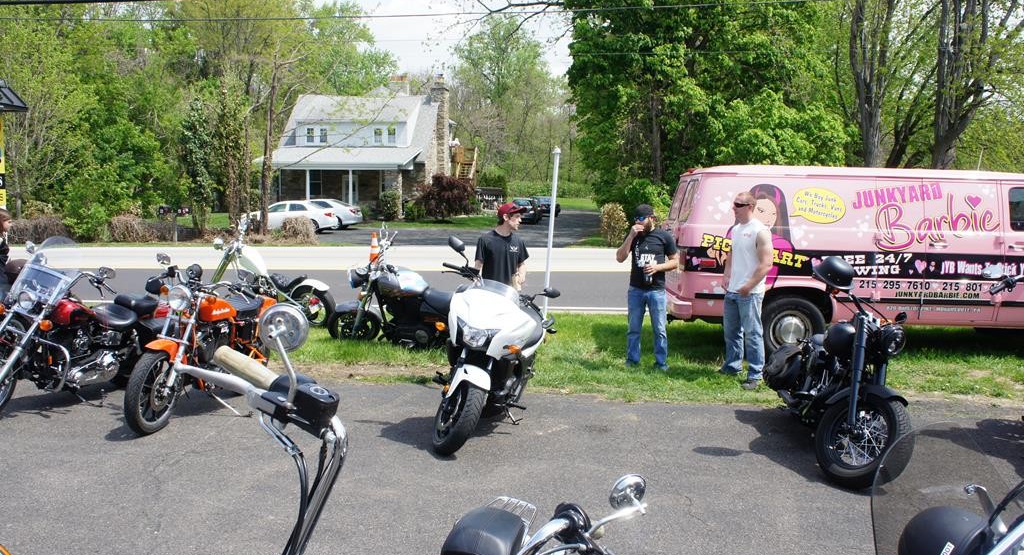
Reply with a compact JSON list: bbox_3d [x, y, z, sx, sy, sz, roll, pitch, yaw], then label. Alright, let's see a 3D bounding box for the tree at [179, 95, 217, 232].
[{"bbox_3d":[-11.750,-4.200,33.000,1.450,5.100,1.400,0,5,0],"label":"tree"}]

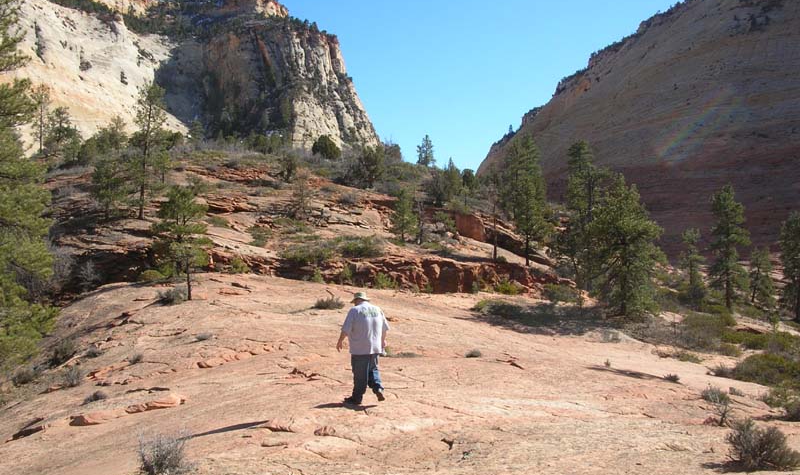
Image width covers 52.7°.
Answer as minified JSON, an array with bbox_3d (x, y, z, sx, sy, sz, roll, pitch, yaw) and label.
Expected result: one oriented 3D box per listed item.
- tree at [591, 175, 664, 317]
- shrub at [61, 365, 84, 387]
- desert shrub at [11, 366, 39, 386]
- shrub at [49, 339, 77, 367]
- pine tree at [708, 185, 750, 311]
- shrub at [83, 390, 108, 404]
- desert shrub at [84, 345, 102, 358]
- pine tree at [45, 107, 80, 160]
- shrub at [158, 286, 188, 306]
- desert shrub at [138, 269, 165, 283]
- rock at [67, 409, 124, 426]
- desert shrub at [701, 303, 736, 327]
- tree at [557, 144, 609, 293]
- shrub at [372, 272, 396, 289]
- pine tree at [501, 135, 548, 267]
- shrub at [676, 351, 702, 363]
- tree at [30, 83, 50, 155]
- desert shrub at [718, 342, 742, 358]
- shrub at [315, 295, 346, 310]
[{"bbox_3d":[9.287,0.327,33.000,2.960,5.739,2.960,-1,-3,16],"label":"tree"},{"bbox_3d":[-6.664,2.817,16.500,0.449,0.449,0.413,0,-2,0],"label":"shrub"},{"bbox_3d":[-7.896,2.923,17.000,0.577,0.416,0.519,1,-3,-25],"label":"desert shrub"},{"bbox_3d":[-8.141,2.774,19.500,0.662,0.669,0.596,1,-3,-23],"label":"shrub"},{"bbox_3d":[19.565,0.594,48.000,2.419,7.332,2.494,0,-3,0],"label":"pine tree"},{"bbox_3d":[-4.821,2.533,12.800,0.399,0.217,0.391,0,-3,0],"label":"shrub"},{"bbox_3d":[-6.635,2.468,17.500,0.378,0.297,0.370,0,-3,0],"label":"desert shrub"},{"bbox_3d":[-30.059,-9.263,72.000,3.110,4.713,3.206,0,-3,0],"label":"pine tree"},{"bbox_3d":[-7.425,1.934,26.500,0.964,0.649,0.867,1,-3,-16],"label":"shrub"},{"bbox_3d":[-9.837,1.504,32.000,1.029,0.610,0.875,0,-2,0],"label":"desert shrub"},{"bbox_3d":[-4.280,2.538,11.400,0.790,0.203,0.474,0,-2,0],"label":"rock"},{"bbox_3d":[14.578,3.524,37.000,1.598,1.076,1.565,0,-3,0],"label":"desert shrub"},{"bbox_3d":[9.357,-1.167,41.000,2.585,7.431,2.585,-1,-3,13],"label":"tree"},{"bbox_3d":[-0.633,1.755,33.000,0.950,0.640,0.931,0,-3,0],"label":"shrub"},{"bbox_3d":[6.986,-2.060,45.000,2.509,7.274,2.509,0,-3,9],"label":"pine tree"},{"bbox_3d":[7.520,3.091,21.000,0.675,0.296,0.540,0,-2,0],"label":"shrub"},{"bbox_3d":[-32.019,-10.599,72.000,1.781,6.413,1.639,0,-2,0],"label":"tree"},{"bbox_3d":[9.812,3.355,24.000,0.698,0.470,0.628,-1,-3,22],"label":"desert shrub"},{"bbox_3d":[-2.267,2.091,26.000,0.936,0.504,0.917,0,-3,0],"label":"shrub"}]

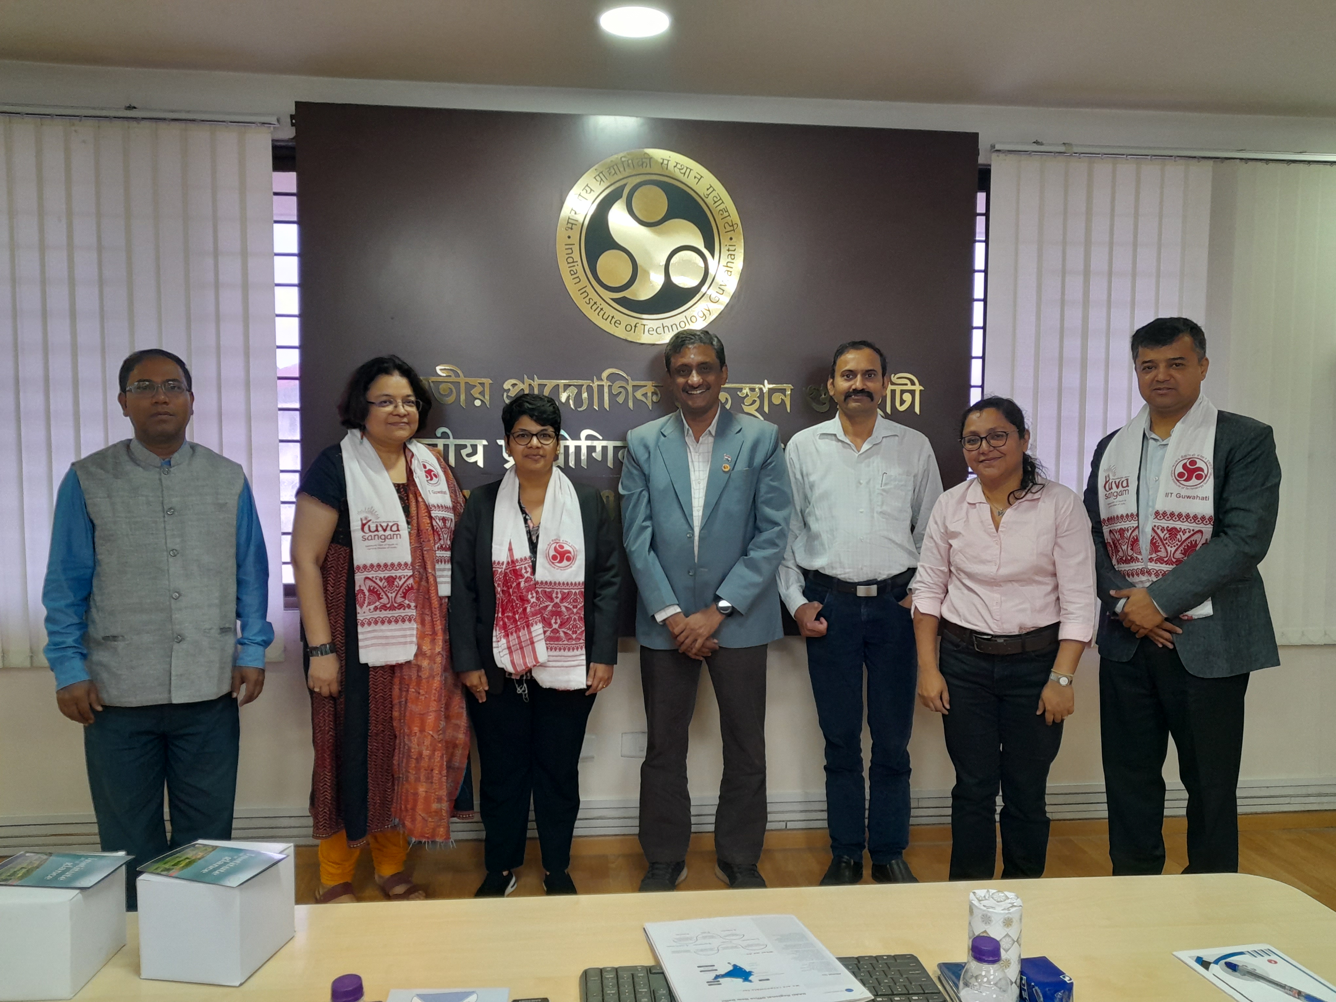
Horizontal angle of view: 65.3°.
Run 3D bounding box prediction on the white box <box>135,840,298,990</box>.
[{"bbox_3d":[-0.594,0.541,1.381,0.138,0.131,0.136,1,4,9],"label":"white box"}]

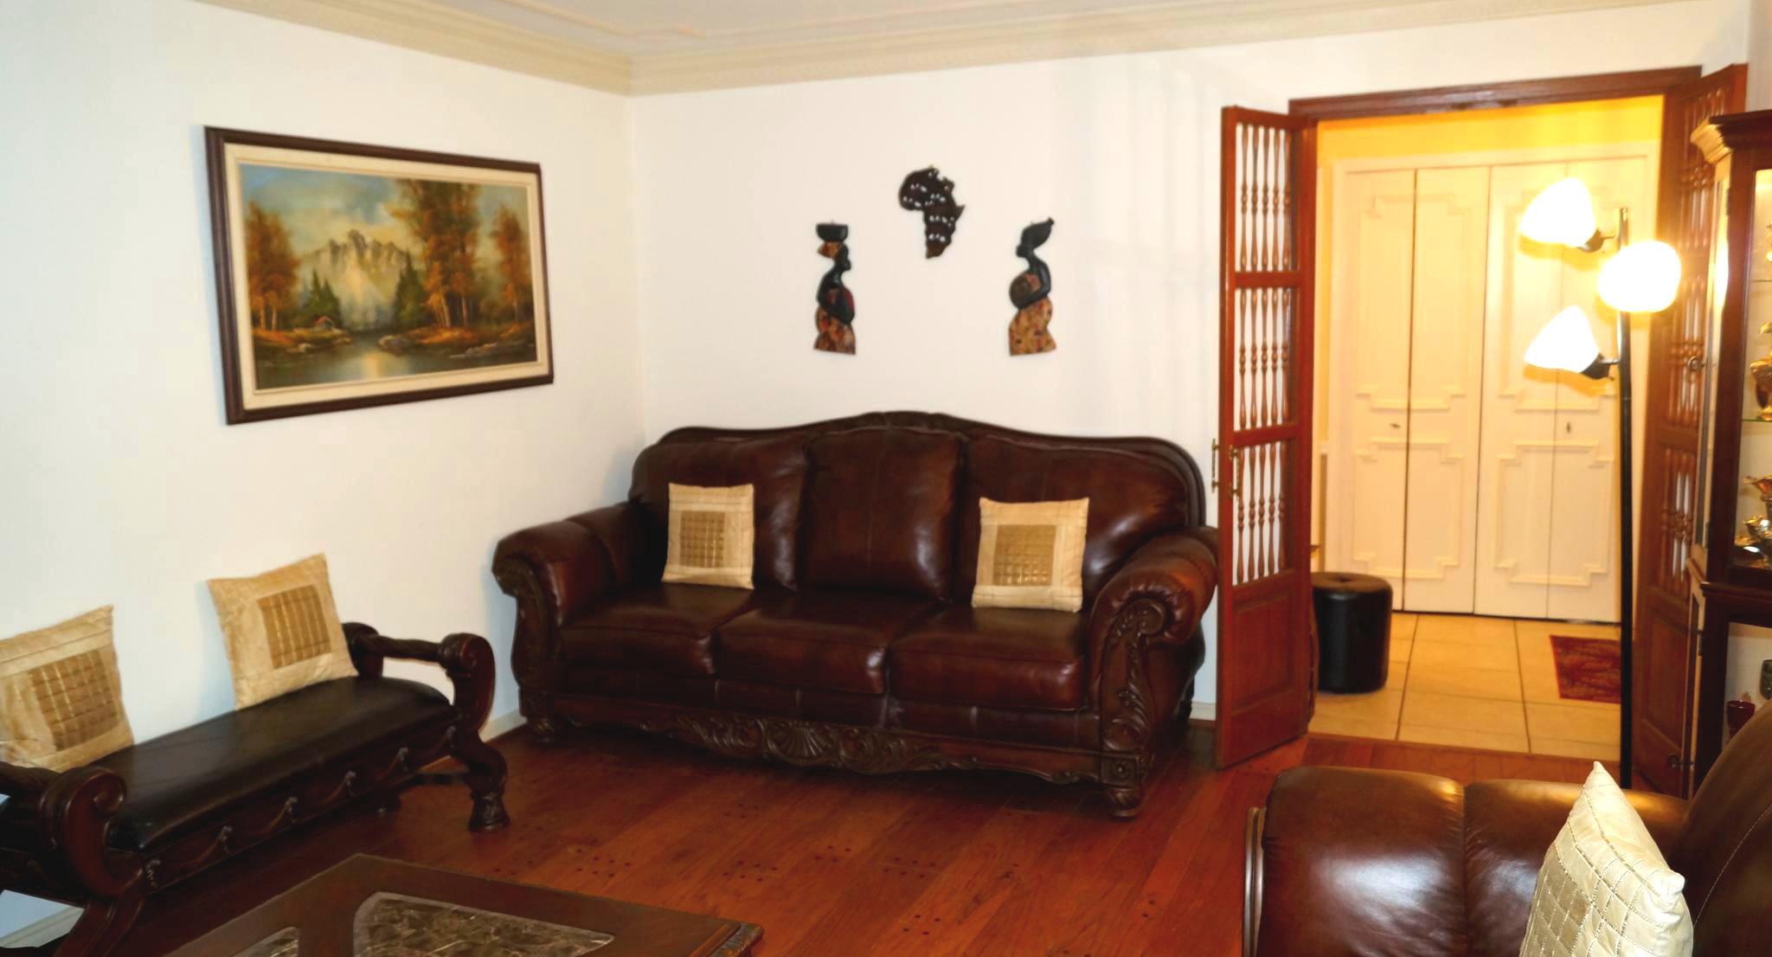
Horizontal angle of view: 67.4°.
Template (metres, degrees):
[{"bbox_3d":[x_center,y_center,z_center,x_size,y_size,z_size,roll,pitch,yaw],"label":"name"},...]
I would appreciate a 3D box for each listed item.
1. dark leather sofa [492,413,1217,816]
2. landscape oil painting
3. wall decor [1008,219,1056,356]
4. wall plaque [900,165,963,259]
[{"bbox_3d":[-0.085,0.356,4.572,2.390,1.095,0.990,2,9,24],"label":"dark leather sofa"},{"bbox_3d":[-1.529,-0.643,4.231,0.045,0.789,1.370,2,9,24],"label":"landscape oil painting"},{"bbox_3d":[0.518,-0.674,4.725,0.180,0.487,0.035,2,9,24],"label":"wall decor"},{"bbox_3d":[0.162,-0.970,4.844,0.262,0.322,0.025,2,9,24],"label":"wall plaque"}]

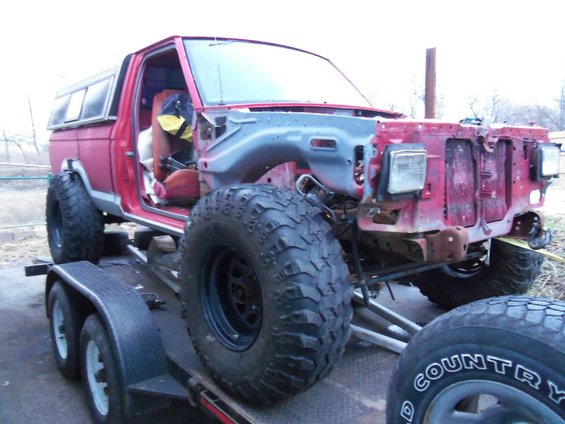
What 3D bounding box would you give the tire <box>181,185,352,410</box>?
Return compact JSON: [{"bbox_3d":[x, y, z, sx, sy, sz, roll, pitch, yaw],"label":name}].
[{"bbox_3d":[-0.114,0.337,1.919,0.302,0.870,0.870,-2,7,-41],"label":"tire"}]

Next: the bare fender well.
[{"bbox_3d":[0.031,-0.259,2.043,0.300,0.400,1.040,-7,10,-38],"label":"bare fender well"}]

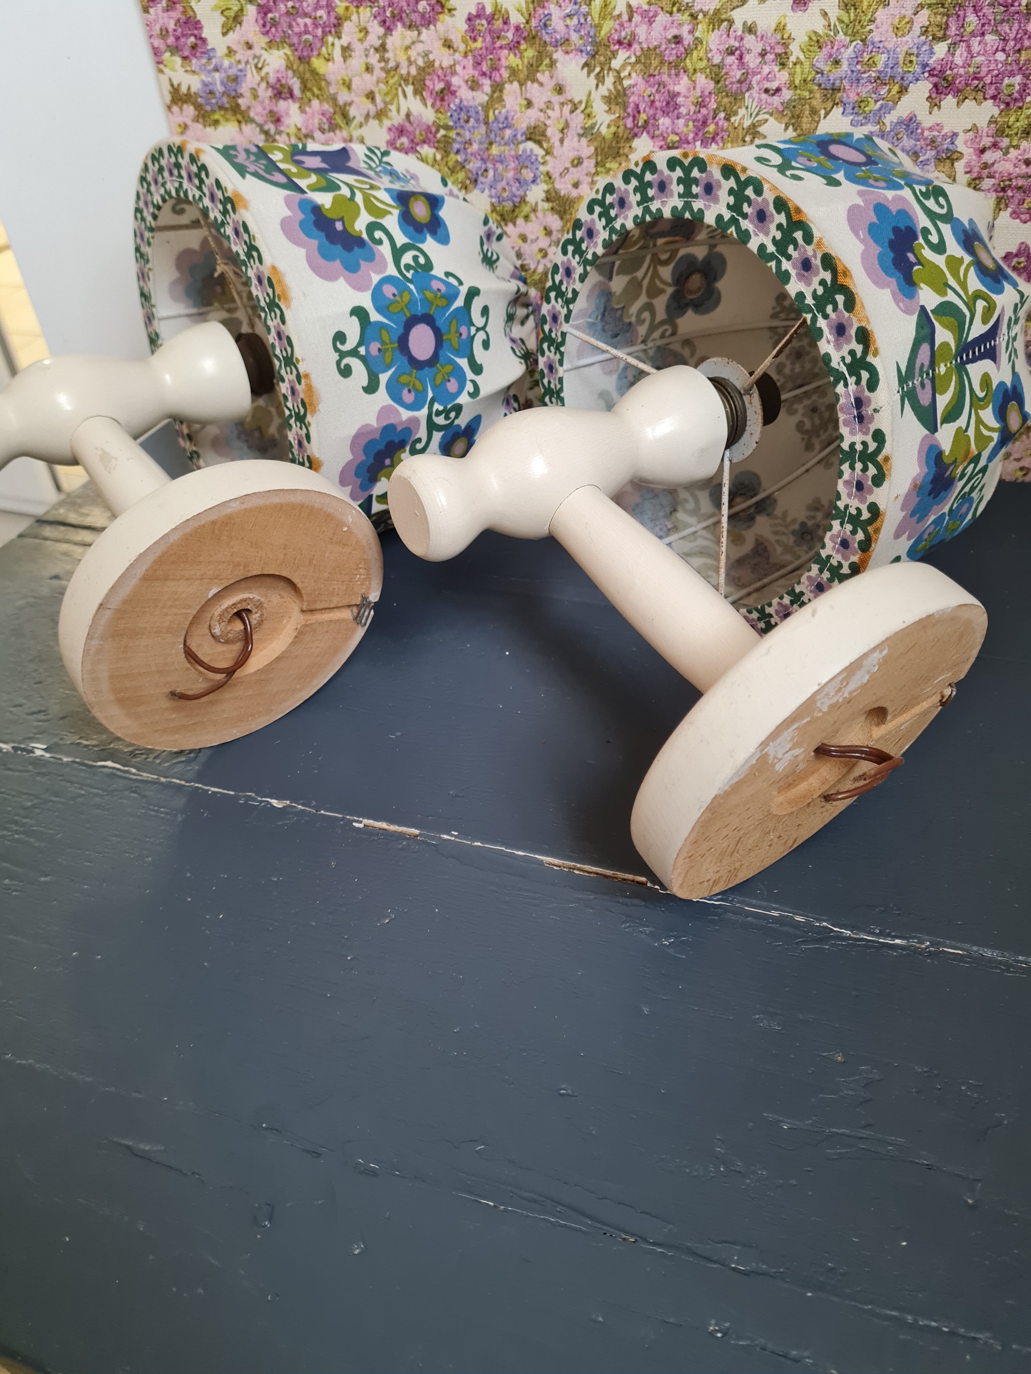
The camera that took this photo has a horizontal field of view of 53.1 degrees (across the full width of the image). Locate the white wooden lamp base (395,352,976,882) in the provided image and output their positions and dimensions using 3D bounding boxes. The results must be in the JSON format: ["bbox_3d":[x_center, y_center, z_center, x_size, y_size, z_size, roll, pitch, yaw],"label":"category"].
[{"bbox_3d":[0.061,-0.045,0.384,0.163,0.133,0.187,-25,58,-26],"label":"white wooden lamp base"}]

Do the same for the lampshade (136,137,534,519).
[{"bbox_3d":[-0.094,-0.204,0.595,0.173,0.209,0.209,-25,57,-31],"label":"lampshade"}]

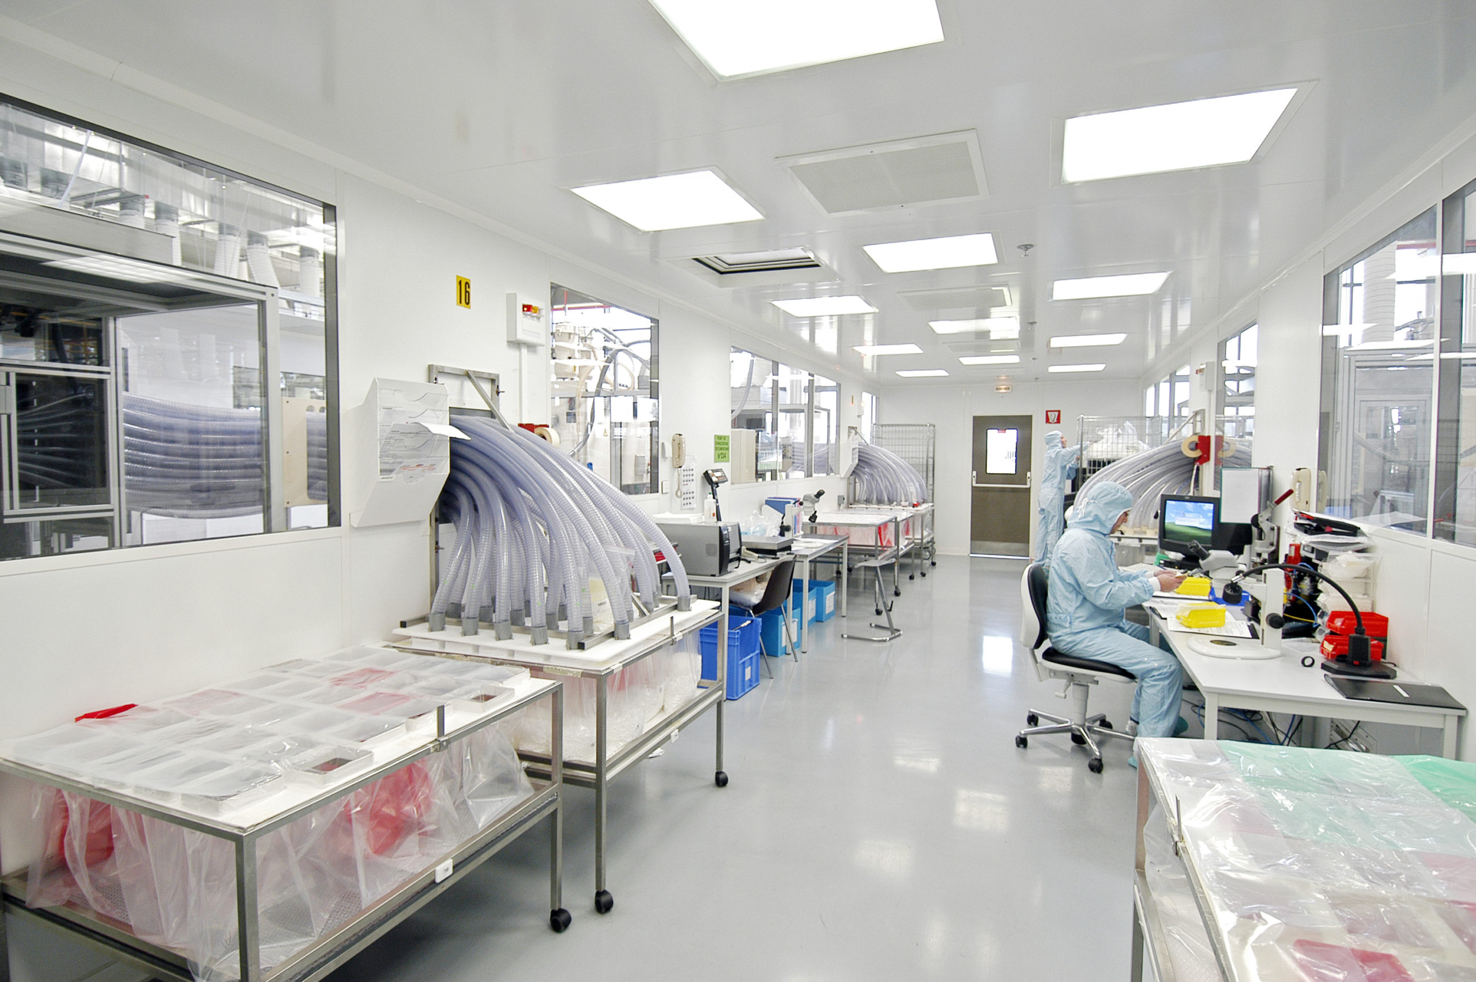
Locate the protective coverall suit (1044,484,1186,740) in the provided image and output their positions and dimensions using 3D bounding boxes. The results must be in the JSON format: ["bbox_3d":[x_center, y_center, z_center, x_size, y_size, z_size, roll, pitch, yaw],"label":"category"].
[{"bbox_3d":[1.922,0.611,3.776,0.670,1.320,0.540,1,3,16],"label":"protective coverall suit"}]

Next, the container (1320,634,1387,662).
[{"bbox_3d":[2.241,0.572,2.700,0.166,0.077,0.108,1,3,23],"label":"container"}]

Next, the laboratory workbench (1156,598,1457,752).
[{"bbox_3d":[2.059,0.972,2.899,0.652,0.742,1.424,1,3,23],"label":"laboratory workbench"}]

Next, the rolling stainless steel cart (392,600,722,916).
[{"bbox_3d":[-0.658,0.927,2.997,0.940,0.830,1.030,2,3,22],"label":"rolling stainless steel cart"}]

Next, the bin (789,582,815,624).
[{"bbox_3d":[0.440,1.018,6.475,0.431,0.301,0.311,1,3,23],"label":"bin"}]

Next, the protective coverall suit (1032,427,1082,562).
[{"bbox_3d":[4.197,0.106,9.677,0.582,1.785,0.522,1,3,11],"label":"protective coverall suit"}]

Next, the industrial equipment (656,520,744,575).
[{"bbox_3d":[-0.249,0.360,4.873,0.480,0.335,0.280,2,3,20],"label":"industrial equipment"}]

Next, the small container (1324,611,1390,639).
[{"bbox_3d":[2.268,0.489,2.706,0.166,0.080,0.108,1,3,23],"label":"small container"}]

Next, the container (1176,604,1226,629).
[{"bbox_3d":[2.112,0.567,3.356,0.160,0.085,0.115,1,3,5],"label":"container"}]

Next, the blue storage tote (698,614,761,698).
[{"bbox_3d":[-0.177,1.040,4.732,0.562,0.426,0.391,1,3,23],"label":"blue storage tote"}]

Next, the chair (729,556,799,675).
[{"bbox_3d":[0.123,0.845,5.188,0.540,0.780,0.480,2,3,26],"label":"chair"}]

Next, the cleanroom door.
[{"bbox_3d":[3.787,-0.054,10.602,0.823,2.046,0.060,1,3,23],"label":"cleanroom door"}]

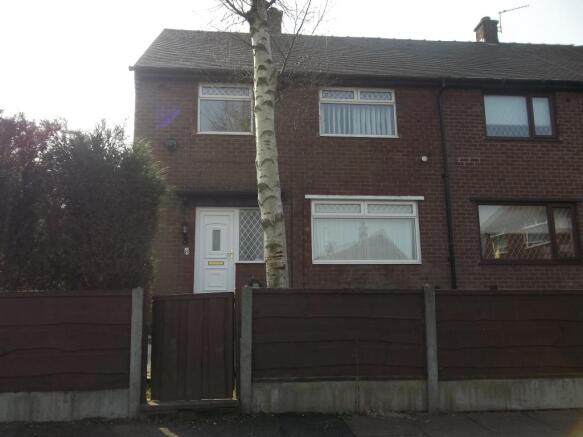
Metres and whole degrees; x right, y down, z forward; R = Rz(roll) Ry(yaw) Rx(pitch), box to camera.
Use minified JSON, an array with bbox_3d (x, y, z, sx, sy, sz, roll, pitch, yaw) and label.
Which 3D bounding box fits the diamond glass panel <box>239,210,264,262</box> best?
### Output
[{"bbox_3d":[-0.848,0.339,9.639,0.545,1.110,0.060,0,-9,-5],"label":"diamond glass panel"}]

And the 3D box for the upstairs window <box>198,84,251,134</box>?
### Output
[{"bbox_3d":[-1.363,-2.260,9.365,1.106,1.081,0.100,0,-9,-5],"label":"upstairs window"}]

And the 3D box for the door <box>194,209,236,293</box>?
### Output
[{"bbox_3d":[-1.578,0.789,9.497,0.850,2.030,0.080,0,-9,-5],"label":"door"}]

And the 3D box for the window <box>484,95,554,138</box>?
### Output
[{"bbox_3d":[4.988,-2.219,9.933,1.611,0.996,0.100,0,-9,-5],"label":"window"}]

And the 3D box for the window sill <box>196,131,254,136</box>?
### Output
[{"bbox_3d":[-1.352,-1.729,9.226,1.158,0.052,0.120,0,-9,-5],"label":"window sill"}]

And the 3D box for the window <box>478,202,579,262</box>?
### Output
[{"bbox_3d":[4.982,0.301,9.511,2.192,1.237,0.100,0,-9,-5],"label":"window"}]

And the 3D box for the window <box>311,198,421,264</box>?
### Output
[{"bbox_3d":[1.505,0.280,9.200,2.224,1.262,0.100,0,-9,-5],"label":"window"}]

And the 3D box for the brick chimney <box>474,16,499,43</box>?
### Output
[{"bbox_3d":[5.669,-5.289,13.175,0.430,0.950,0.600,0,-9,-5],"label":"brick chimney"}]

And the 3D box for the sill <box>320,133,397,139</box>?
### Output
[{"bbox_3d":[1.411,-1.718,9.474,1.739,0.055,0.120,0,-9,-5],"label":"sill"}]

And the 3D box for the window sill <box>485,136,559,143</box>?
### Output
[{"bbox_3d":[5.017,-1.696,9.797,1.710,0.091,0.120,0,-9,-5],"label":"window sill"}]

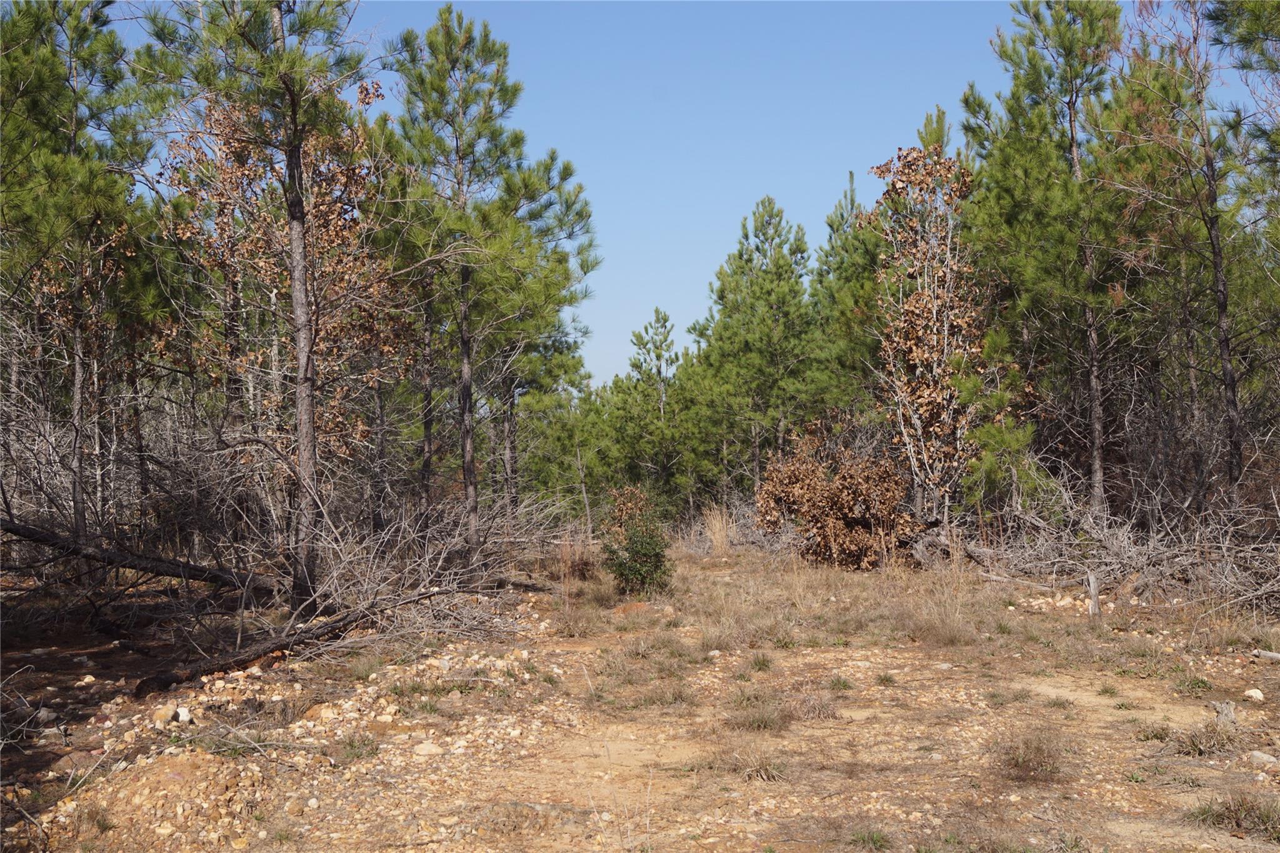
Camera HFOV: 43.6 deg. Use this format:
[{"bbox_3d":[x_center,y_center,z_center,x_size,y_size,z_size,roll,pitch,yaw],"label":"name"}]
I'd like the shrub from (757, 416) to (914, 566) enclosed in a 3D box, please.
[{"bbox_3d":[2.456,0.832,20.000,2.000,1.850,1.700,-1,-1,0],"label":"shrub"}]

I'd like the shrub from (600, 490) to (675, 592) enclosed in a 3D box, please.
[{"bbox_3d":[-0.026,1.183,16.600,0.740,1.100,0.700,-1,-1,0],"label":"shrub"}]

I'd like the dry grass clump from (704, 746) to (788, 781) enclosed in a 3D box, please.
[{"bbox_3d":[0.503,1.602,7.600,0.400,0.150,0.340,-1,-1,0],"label":"dry grass clump"}]

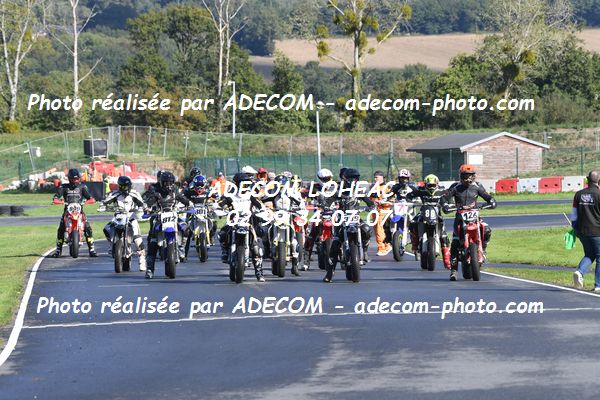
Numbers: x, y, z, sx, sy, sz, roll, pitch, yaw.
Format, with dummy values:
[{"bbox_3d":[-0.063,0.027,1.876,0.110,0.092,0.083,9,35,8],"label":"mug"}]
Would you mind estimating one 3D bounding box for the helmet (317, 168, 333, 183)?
[{"bbox_3d":[0.431,-0.389,73.300,0.260,0.280,0.330,0,0,-8],"label":"helmet"}]

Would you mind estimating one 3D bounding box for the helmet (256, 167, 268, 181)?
[{"bbox_3d":[-0.766,-0.506,88.500,0.250,0.280,0.330,0,0,-2],"label":"helmet"}]

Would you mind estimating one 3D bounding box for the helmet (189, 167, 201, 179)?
[{"bbox_3d":[-2.195,-0.546,91.000,0.250,0.280,0.320,0,5,10],"label":"helmet"}]

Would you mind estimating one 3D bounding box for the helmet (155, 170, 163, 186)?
[{"bbox_3d":[-2.666,-0.417,84.000,0.250,0.280,0.330,0,0,0],"label":"helmet"}]

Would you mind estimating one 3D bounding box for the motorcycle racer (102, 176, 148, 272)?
[{"bbox_3d":[-3.096,0.412,76.000,0.820,1.660,0.800,0,0,5],"label":"motorcycle racer"}]

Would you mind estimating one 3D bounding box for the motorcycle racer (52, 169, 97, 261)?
[{"bbox_3d":[-4.502,0.270,86.500,0.900,1.770,0.750,0,0,0],"label":"motorcycle racer"}]

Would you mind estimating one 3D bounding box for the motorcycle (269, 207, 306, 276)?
[{"bbox_3d":[-0.296,0.656,69.300,0.780,1.130,2.050,0,0,-4],"label":"motorcycle"}]

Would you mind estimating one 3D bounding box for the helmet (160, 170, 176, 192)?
[{"bbox_3d":[-2.094,-0.299,69.000,0.250,0.290,0.320,0,10,-8],"label":"helmet"}]

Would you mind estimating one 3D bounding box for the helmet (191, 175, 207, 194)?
[{"bbox_3d":[-1.939,-0.284,83.600,0.250,0.290,0.330,0,15,-3],"label":"helmet"}]

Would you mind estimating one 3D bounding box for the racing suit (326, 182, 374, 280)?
[{"bbox_3d":[0.775,0.491,66.500,0.750,1.500,0.750,0,0,-3],"label":"racing suit"}]

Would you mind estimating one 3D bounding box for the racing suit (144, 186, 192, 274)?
[{"bbox_3d":[-2.092,0.501,67.900,0.750,1.410,0.750,0,0,-4],"label":"racing suit"}]

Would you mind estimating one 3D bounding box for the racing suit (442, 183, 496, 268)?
[{"bbox_3d":[2.617,0.412,67.300,0.810,1.380,0.650,0,0,-5],"label":"racing suit"}]

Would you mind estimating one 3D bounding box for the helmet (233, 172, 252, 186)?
[{"bbox_3d":[-0.872,-0.281,65.700,0.260,0.280,0.340,0,1,-22],"label":"helmet"}]

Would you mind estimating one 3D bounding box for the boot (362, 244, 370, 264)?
[{"bbox_3d":[1.036,0.841,67.500,0.130,0.330,0.290,0,0,-9],"label":"boot"}]

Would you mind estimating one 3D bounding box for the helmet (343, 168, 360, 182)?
[{"bbox_3d":[0.828,-0.366,68.300,0.260,0.270,0.330,0,0,-9],"label":"helmet"}]

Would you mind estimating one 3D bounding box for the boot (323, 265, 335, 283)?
[{"bbox_3d":[0.431,1.093,65.500,0.140,0.320,0.290,0,0,25],"label":"boot"}]

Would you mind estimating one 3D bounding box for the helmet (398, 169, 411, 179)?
[{"bbox_3d":[2.049,-0.466,84.800,0.250,0.280,0.330,0,4,-2],"label":"helmet"}]

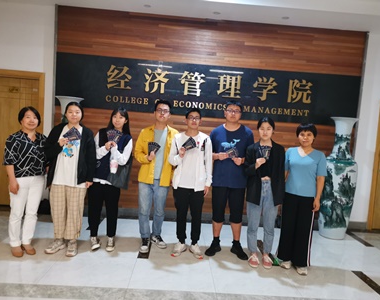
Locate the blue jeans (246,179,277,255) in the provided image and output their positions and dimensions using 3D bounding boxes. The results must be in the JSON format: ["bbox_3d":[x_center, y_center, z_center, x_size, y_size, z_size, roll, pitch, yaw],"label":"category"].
[{"bbox_3d":[0.811,0.755,3.495,0.370,0.890,0.260,4,5,4],"label":"blue jeans"}]

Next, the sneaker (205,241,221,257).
[{"bbox_3d":[0.279,1.152,3.655,0.105,0.120,0.290,8,6,35],"label":"sneaker"}]

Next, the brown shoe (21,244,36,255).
[{"bbox_3d":[-1.728,1.051,3.357,0.235,0.080,0.088,9,7,42],"label":"brown shoe"}]

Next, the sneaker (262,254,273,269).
[{"bbox_3d":[0.861,1.216,3.479,0.095,0.105,0.255,5,5,9],"label":"sneaker"}]

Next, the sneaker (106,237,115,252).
[{"bbox_3d":[-0.919,1.069,3.627,0.095,0.125,0.260,3,5,-12],"label":"sneaker"}]

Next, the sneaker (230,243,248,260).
[{"bbox_3d":[0.581,1.174,3.647,0.110,0.120,0.290,1,6,-31],"label":"sneaker"}]

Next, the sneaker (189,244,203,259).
[{"bbox_3d":[0.074,1.147,3.585,0.105,0.110,0.280,2,6,-26],"label":"sneaker"}]

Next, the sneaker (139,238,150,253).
[{"bbox_3d":[-0.531,1.092,3.663,0.105,0.125,0.285,3,5,-5],"label":"sneaker"}]

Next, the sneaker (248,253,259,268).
[{"bbox_3d":[0.714,1.209,3.467,0.092,0.100,0.245,4,5,-1],"label":"sneaker"}]

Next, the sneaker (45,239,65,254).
[{"bbox_3d":[-1.479,1.052,3.439,0.100,0.115,0.270,6,6,24],"label":"sneaker"}]

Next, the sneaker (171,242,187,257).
[{"bbox_3d":[-0.120,1.133,3.587,0.105,0.115,0.285,7,6,29],"label":"sneaker"}]

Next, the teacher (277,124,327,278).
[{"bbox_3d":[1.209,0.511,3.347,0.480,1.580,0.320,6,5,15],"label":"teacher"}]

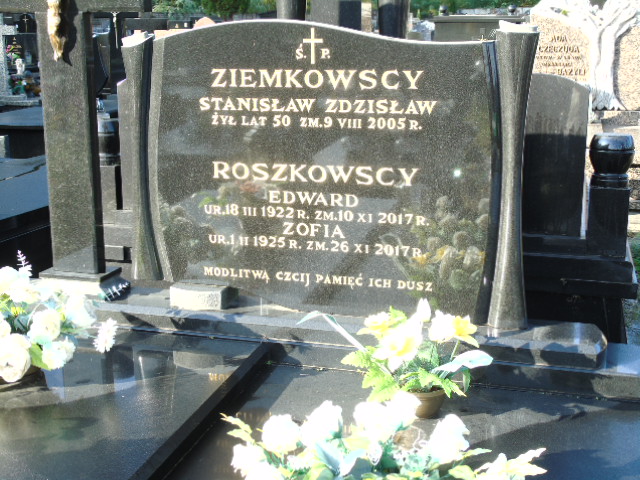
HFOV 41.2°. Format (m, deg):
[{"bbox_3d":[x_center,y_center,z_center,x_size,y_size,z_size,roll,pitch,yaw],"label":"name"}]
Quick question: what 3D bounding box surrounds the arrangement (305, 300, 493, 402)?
[{"bbox_3d":[0.193,0.287,2.150,0.450,0.250,0.280,2,10,9],"label":"arrangement"}]

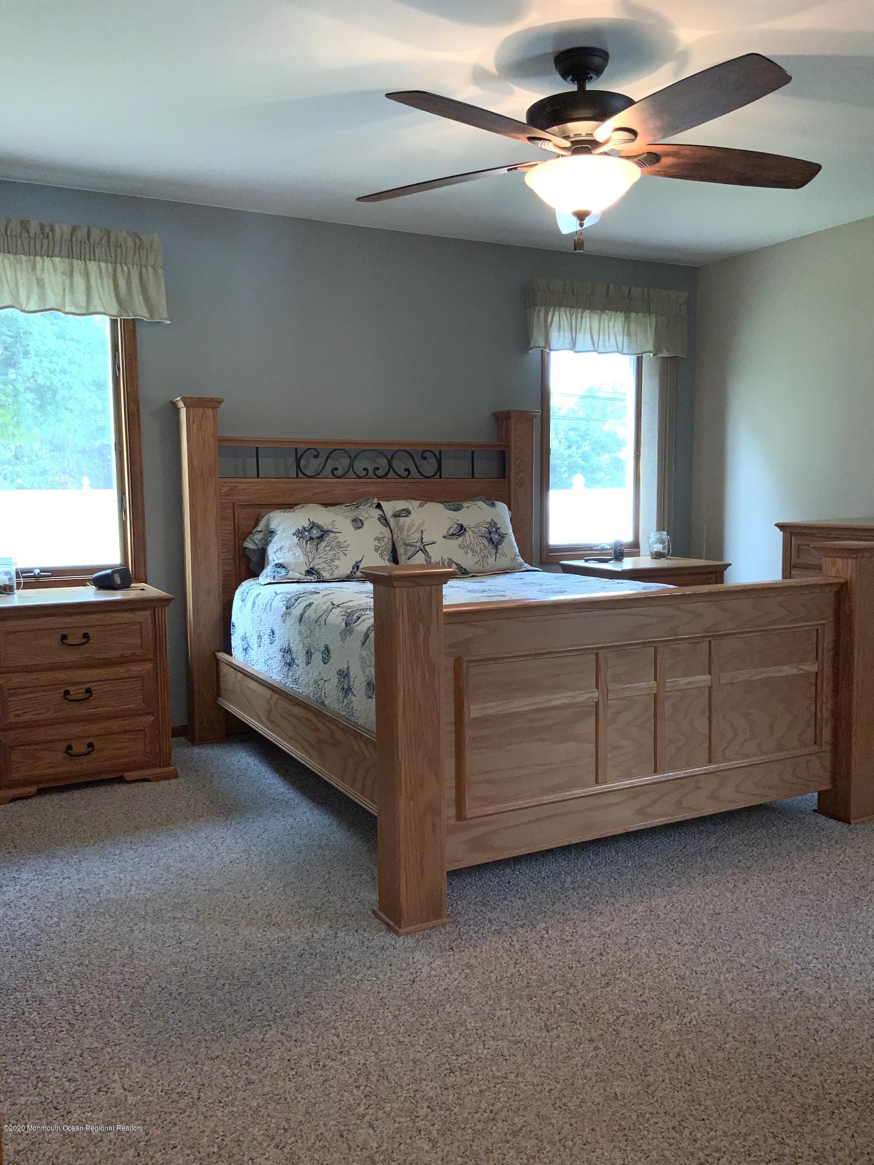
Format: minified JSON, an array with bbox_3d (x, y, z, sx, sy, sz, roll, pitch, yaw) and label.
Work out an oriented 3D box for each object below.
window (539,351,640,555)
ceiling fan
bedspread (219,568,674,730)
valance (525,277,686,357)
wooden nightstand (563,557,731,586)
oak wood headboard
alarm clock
[{"bbox_3d":[0.950,-0.780,5.533,0.885,1.280,0.113,-3,6,-28],"label":"window"},{"bbox_3d":[0.430,-1.305,2.941,1.476,0.522,1.476,0,6,8],"label":"ceiling fan"},{"bbox_3d":[0.187,0.201,3.846,1.515,0.380,1.964,-3,6,-28],"label":"bedspread"},{"bbox_3d":[0.942,-1.440,5.357,1.027,0.363,0.114,-3,6,-28],"label":"valance"},{"bbox_3d":[1.102,0.252,5.274,0.715,0.709,0.590,-3,6,-28],"label":"wooden nightstand"},{"bbox_3d":[-0.312,-0.089,4.750,1.839,1.513,0.176,-3,6,-28],"label":"oak wood headboard"},{"bbox_3d":[-1.366,-0.017,4.103,0.125,0.093,0.131,2,6,21],"label":"alarm clock"}]

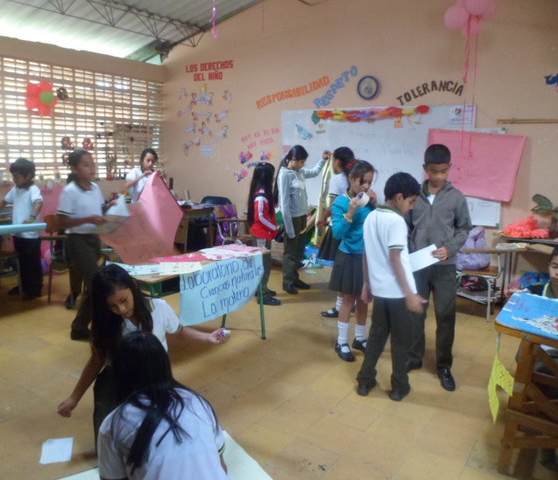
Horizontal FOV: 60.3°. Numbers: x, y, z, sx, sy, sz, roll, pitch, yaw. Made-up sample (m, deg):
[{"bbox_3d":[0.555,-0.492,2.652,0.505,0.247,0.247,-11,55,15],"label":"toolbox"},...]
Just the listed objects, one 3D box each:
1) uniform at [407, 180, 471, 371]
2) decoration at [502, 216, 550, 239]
[{"bbox_3d":[1.021,0.251,3.056,0.450,1.240,0.320,4,11,15],"label":"uniform"},{"bbox_3d":[2.226,-0.099,4.341,0.380,0.165,0.310,8,13,34],"label":"decoration"}]

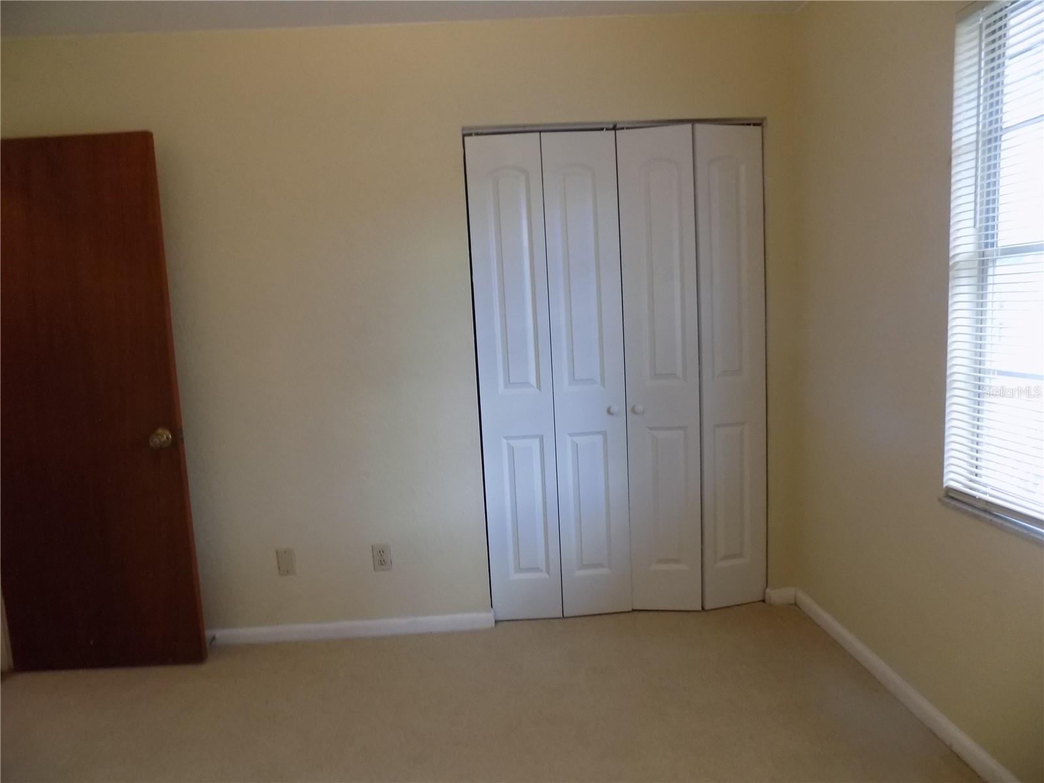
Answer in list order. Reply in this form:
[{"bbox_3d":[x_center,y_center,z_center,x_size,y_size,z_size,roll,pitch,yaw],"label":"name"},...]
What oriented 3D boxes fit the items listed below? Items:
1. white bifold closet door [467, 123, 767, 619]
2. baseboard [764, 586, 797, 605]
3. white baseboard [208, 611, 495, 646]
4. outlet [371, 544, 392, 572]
[{"bbox_3d":[0.418,-0.054,2.909,1.196,2.036,0.130,-3,6,-2],"label":"white bifold closet door"},{"bbox_3d":[1.118,0.890,3.000,0.140,0.066,0.018,-3,6,-2],"label":"baseboard"},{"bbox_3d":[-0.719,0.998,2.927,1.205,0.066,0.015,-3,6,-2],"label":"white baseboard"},{"bbox_3d":[-0.586,0.696,2.903,0.072,0.115,0.010,-3,6,-2],"label":"outlet"}]

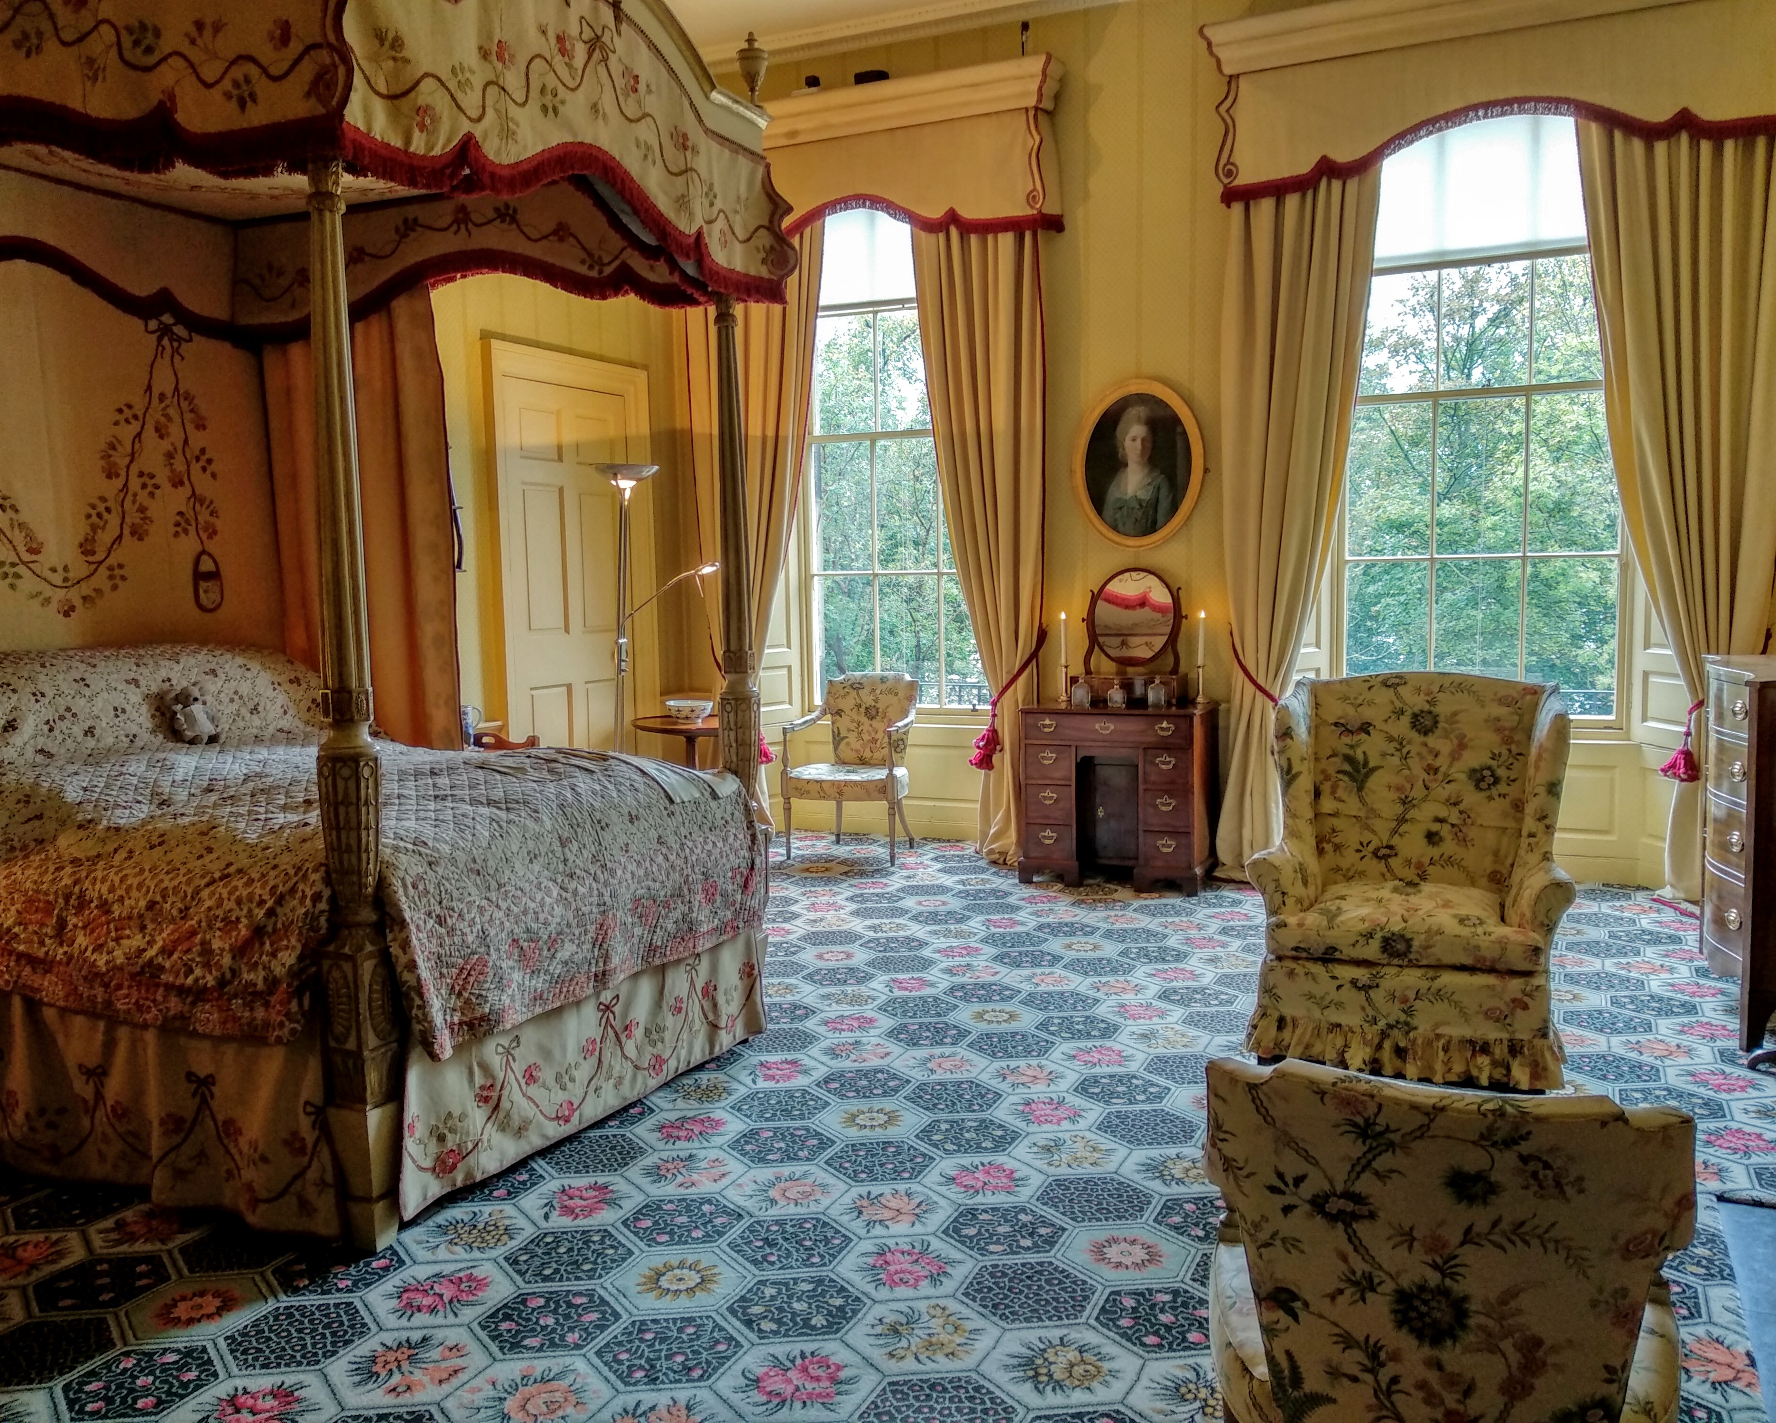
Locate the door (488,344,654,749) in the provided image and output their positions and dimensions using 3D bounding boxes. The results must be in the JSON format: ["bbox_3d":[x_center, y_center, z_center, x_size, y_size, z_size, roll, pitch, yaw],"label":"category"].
[{"bbox_3d":[-1.479,-0.451,6.939,0.099,2.487,1.251,1,6,24],"label":"door"}]

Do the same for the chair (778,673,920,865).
[{"bbox_3d":[-0.171,0.277,7.297,0.621,0.916,0.561,1,6,20],"label":"chair"}]

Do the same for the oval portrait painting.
[{"bbox_3d":[1.162,-1.143,6.614,0.621,0.778,0.059,1,6,24],"label":"oval portrait painting"}]

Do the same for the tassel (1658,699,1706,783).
[{"bbox_3d":[3.170,0.123,5.693,0.168,0.340,0.138,1,6,24],"label":"tassel"}]

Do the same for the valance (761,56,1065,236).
[{"bbox_3d":[-0.189,-2.593,6.942,2.088,0.749,0.286,1,6,24],"label":"valance"}]

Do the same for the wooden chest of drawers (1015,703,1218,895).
[{"bbox_3d":[1.063,0.383,6.565,0.837,0.801,0.453,1,6,24],"label":"wooden chest of drawers"}]

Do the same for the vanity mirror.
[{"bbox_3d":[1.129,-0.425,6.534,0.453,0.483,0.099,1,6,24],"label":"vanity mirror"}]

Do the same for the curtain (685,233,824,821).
[{"bbox_3d":[-0.666,-0.861,7.394,0.808,3.182,0.236,1,6,24],"label":"curtain"}]

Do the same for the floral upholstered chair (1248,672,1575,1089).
[{"bbox_3d":[1.596,0.453,4.348,0.877,1.083,0.857,1,6,24],"label":"floral upholstered chair"}]

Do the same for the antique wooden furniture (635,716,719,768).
[{"bbox_3d":[-0.990,0.412,7.158,0.581,0.709,0.581,1,6,24],"label":"antique wooden furniture"}]

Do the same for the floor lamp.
[{"bbox_3d":[-1.120,-0.109,6.301,0.276,1.921,0.276,1,6,24],"label":"floor lamp"}]

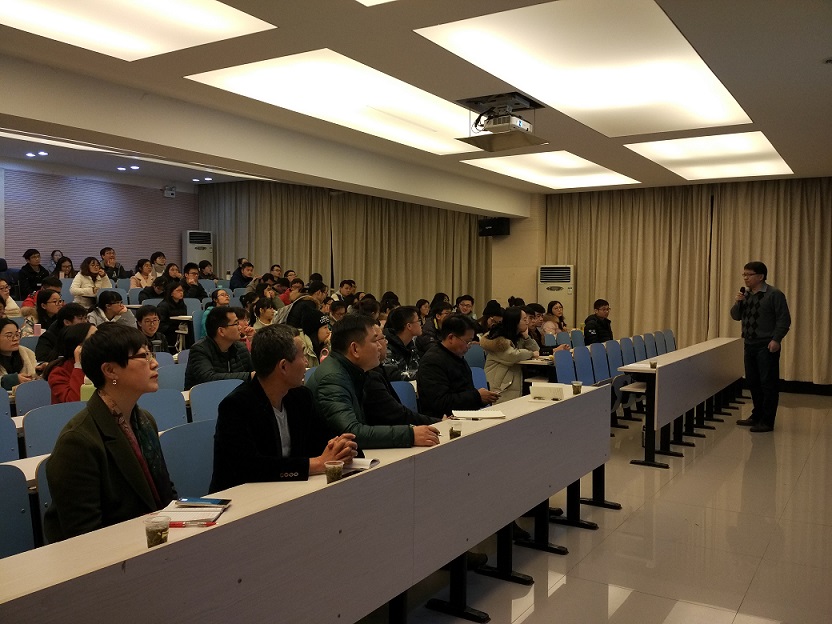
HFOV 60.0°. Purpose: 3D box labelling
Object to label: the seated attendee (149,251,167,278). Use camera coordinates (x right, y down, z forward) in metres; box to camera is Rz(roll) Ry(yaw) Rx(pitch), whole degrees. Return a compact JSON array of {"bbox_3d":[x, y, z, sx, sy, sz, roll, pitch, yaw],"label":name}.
[{"bbox_3d":[-4.484,-0.434,12.588,0.680,1.240,0.470,2,3,33],"label":"seated attendee"}]

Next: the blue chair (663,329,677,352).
[{"bbox_3d":[3.590,0.680,9.622,0.460,0.870,0.450,2,3,33],"label":"blue chair"}]

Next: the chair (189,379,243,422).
[{"bbox_3d":[-1.039,0.861,4.306,0.500,0.880,0.460,2,3,33],"label":"chair"}]

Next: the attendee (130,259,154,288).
[{"bbox_3d":[-3.990,-0.213,10.799,0.700,1.200,0.480,2,3,33],"label":"attendee"}]

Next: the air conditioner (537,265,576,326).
[{"bbox_3d":[2.267,0.146,11.466,0.580,1.750,0.370,2,3,22],"label":"air conditioner"}]

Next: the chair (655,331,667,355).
[{"bbox_3d":[3.329,0.694,9.220,0.460,0.870,0.450,2,3,33],"label":"chair"}]

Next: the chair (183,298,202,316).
[{"bbox_3d":[-2.887,0.278,9.550,0.500,0.880,0.460,2,3,33],"label":"chair"}]

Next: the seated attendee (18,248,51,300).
[{"bbox_3d":[-5.677,-0.350,10.753,0.700,1.220,0.500,2,3,31],"label":"seated attendee"}]

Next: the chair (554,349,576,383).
[{"bbox_3d":[1.537,0.798,6.563,0.500,0.880,0.460,2,3,33],"label":"chair"}]

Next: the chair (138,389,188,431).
[{"bbox_3d":[-1.266,0.870,3.818,0.460,0.870,0.450,2,3,33],"label":"chair"}]

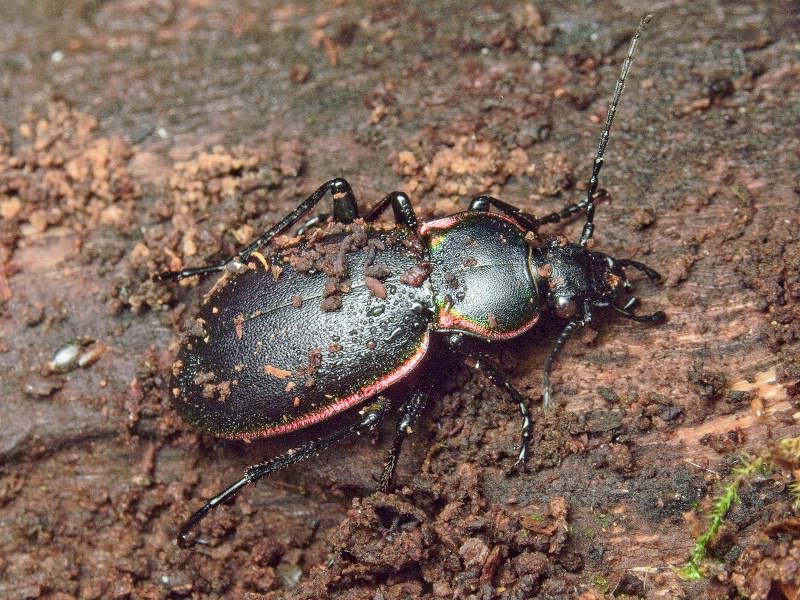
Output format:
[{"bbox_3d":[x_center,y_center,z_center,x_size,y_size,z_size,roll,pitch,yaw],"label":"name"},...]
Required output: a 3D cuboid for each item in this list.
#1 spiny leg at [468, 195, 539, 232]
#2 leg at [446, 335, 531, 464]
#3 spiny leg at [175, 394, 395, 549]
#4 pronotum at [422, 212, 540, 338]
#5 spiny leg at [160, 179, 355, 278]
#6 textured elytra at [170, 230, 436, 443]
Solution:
[{"bbox_3d":[0.006,-0.005,0.096,0.004,0.002,0.001,3,57,2],"label":"spiny leg"},{"bbox_3d":[0.006,0.005,0.092,0.002,0.003,0.008,-26,61,-16],"label":"leg"},{"bbox_3d":[-0.006,0.009,0.089,0.013,0.003,0.002,-31,62,-19],"label":"spiny leg"},{"bbox_3d":[0.005,-0.002,0.093,0.007,0.003,0.008,-9,57,-6],"label":"pronotum"},{"bbox_3d":[-0.008,-0.004,0.096,0.012,0.005,0.002,-15,58,-10],"label":"spiny leg"},{"bbox_3d":[-0.005,0.001,0.090,0.015,0.004,0.009,-21,59,-13],"label":"textured elytra"}]

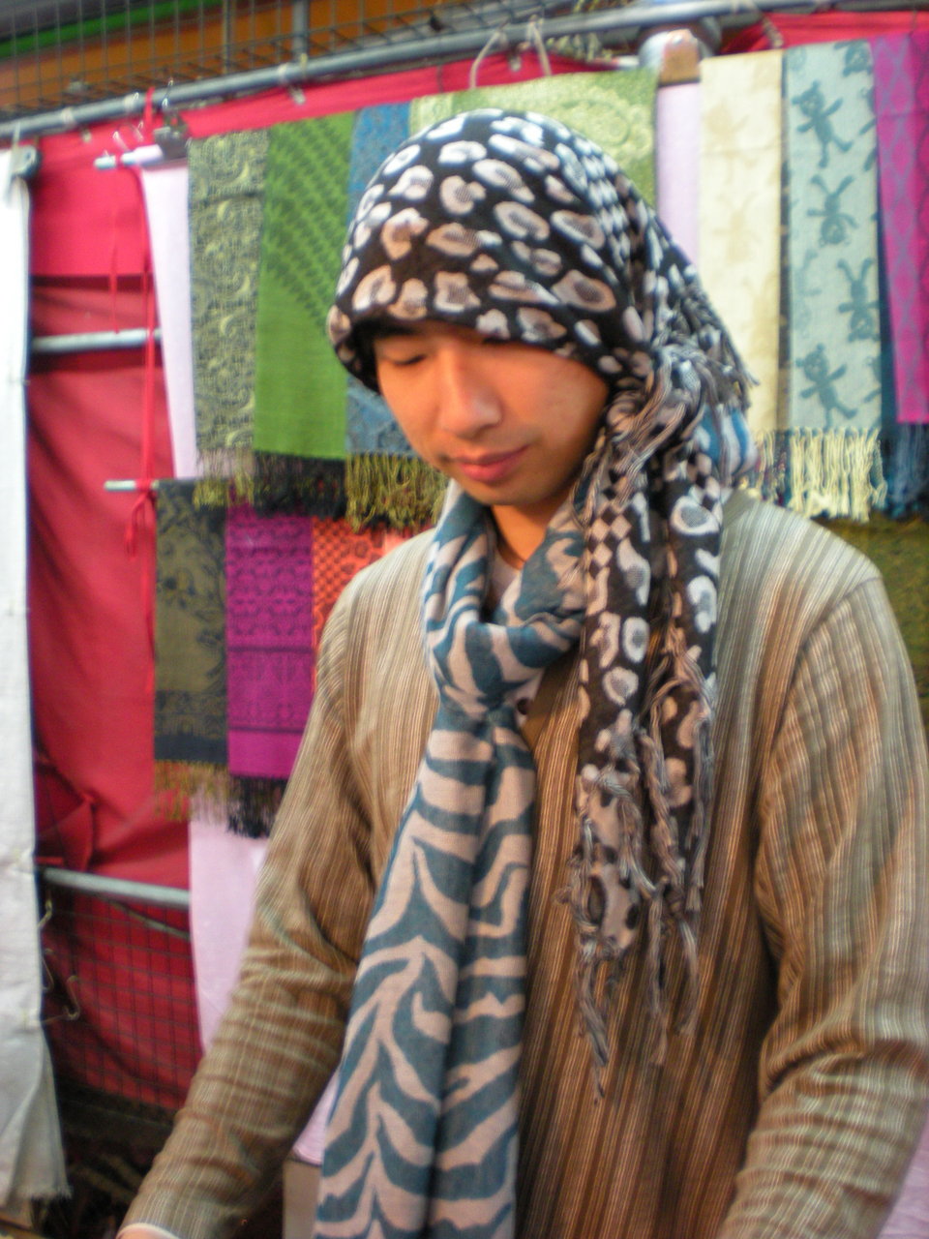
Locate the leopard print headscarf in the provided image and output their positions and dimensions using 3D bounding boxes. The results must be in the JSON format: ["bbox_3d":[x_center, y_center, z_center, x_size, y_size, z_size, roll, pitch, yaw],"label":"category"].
[{"bbox_3d":[0.048,-0.030,0.970,0.270,0.680,0.250,0,0,25],"label":"leopard print headscarf"}]

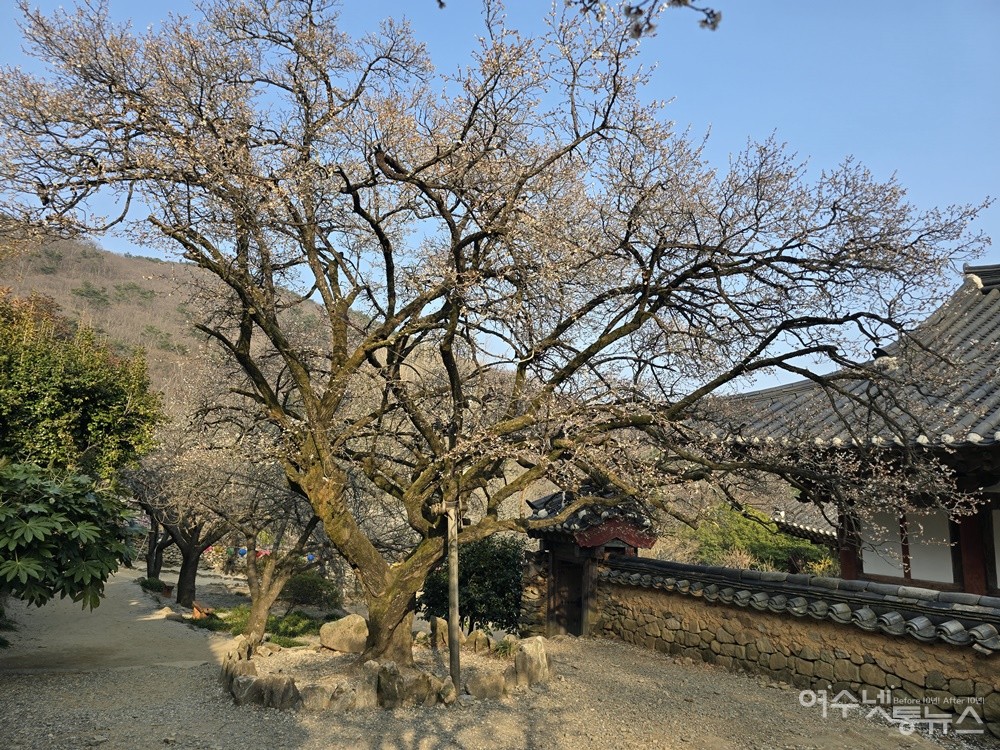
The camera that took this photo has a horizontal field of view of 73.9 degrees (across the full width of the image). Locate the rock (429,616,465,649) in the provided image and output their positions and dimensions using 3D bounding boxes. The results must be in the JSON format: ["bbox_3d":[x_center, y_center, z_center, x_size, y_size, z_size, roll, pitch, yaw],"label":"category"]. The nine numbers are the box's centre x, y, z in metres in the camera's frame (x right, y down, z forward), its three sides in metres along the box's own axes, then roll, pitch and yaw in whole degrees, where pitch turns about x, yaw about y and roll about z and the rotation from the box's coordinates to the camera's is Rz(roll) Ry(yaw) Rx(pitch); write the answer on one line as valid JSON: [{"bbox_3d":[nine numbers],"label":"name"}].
[{"bbox_3d":[-0.694,3.345,8.635,0.453,0.373,0.300,1,-7,0],"label":"rock"}]

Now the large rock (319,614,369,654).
[{"bbox_3d":[-1.896,3.210,8.227,0.642,0.432,0.500,1,-7,0],"label":"large rock"}]

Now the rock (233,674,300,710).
[{"bbox_3d":[-2.151,2.924,6.125,0.604,0.270,0.300,0,-8,8],"label":"rock"}]

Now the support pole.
[{"bbox_3d":[-0.473,2.288,6.900,0.100,1.877,0.100,-2,-7,0],"label":"support pole"}]

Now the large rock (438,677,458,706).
[{"bbox_3d":[-0.484,2.975,6.249,0.178,0.240,0.200,2,-8,-10],"label":"large rock"}]

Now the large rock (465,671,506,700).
[{"bbox_3d":[-0.132,3.041,6.511,0.381,0.260,0.280,2,-8,-10],"label":"large rock"}]

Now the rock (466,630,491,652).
[{"bbox_3d":[-0.270,3.342,8.365,0.296,0.268,0.250,1,-7,0],"label":"rock"}]

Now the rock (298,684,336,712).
[{"bbox_3d":[-1.661,2.928,6.015,0.301,0.230,0.220,0,-8,5],"label":"rock"}]

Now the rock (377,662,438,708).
[{"bbox_3d":[-0.860,2.900,6.213,0.560,0.365,0.360,1,-8,-5],"label":"rock"}]

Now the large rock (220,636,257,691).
[{"bbox_3d":[-2.700,2.975,6.864,0.298,0.470,0.450,-1,-8,15],"label":"large rock"}]

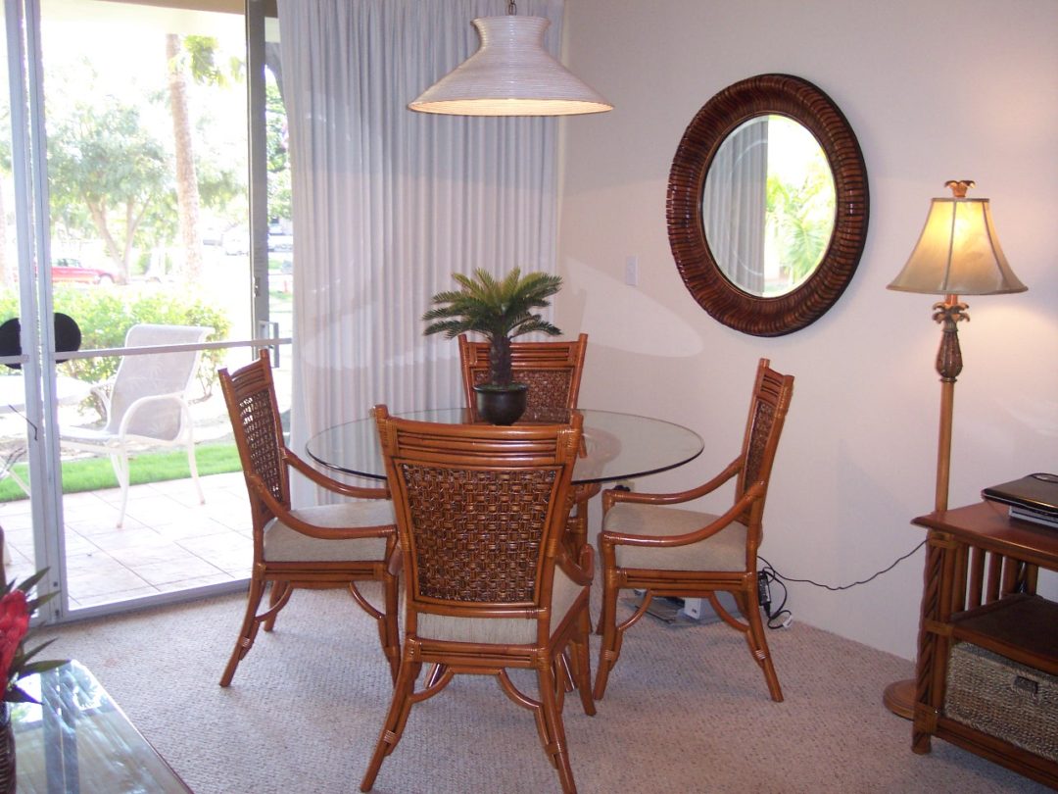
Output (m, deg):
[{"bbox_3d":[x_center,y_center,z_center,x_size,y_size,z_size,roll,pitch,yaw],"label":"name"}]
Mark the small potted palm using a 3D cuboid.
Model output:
[{"bbox_3d":[-0.116,-0.157,3.745,0.447,0.508,0.447,1,9,0],"label":"small potted palm"}]

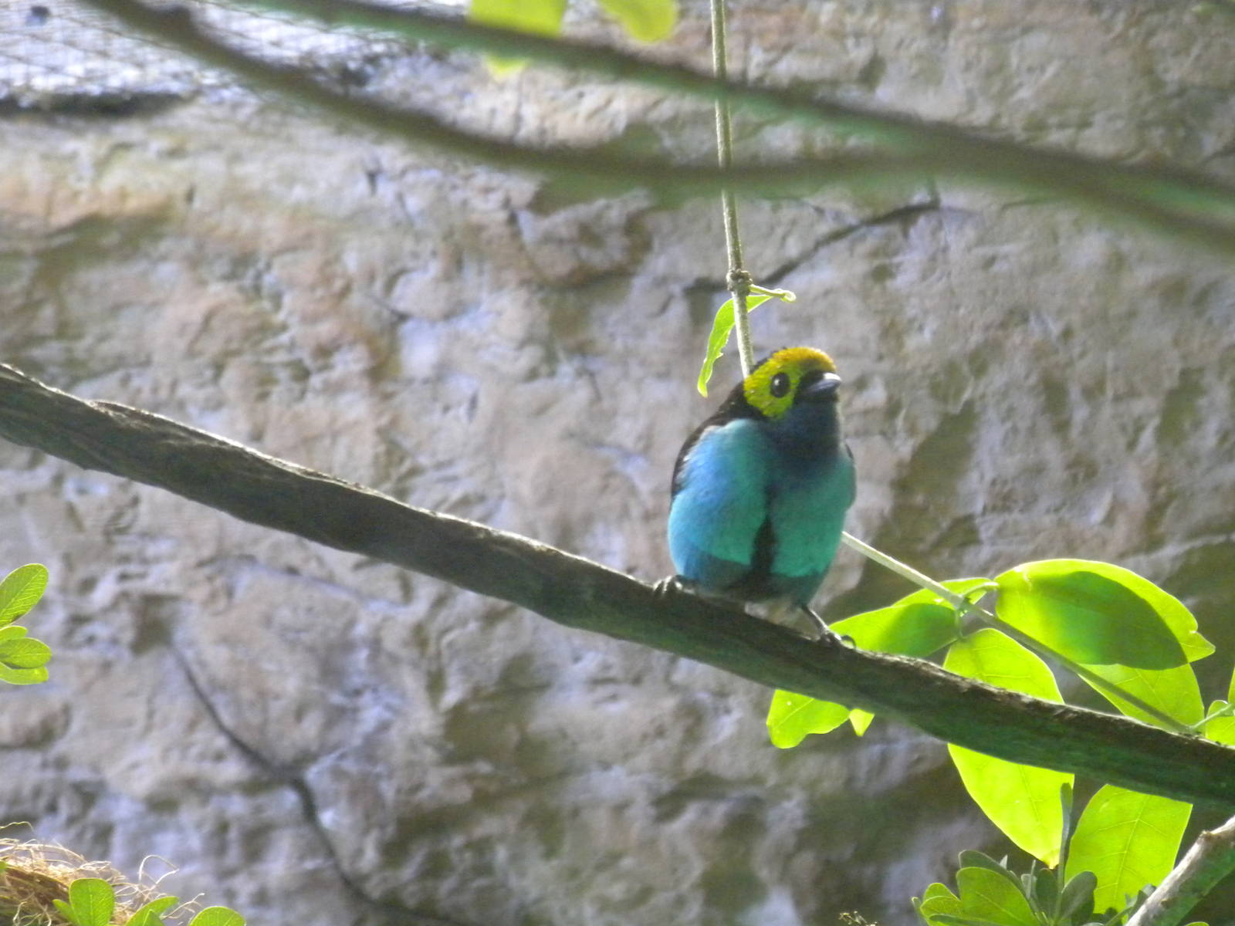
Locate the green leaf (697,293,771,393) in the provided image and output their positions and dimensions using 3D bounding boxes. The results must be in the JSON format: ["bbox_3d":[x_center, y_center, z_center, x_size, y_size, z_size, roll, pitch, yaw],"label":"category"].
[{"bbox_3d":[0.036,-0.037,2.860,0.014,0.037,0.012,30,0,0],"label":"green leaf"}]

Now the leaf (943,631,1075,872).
[{"bbox_3d":[0.121,0.088,2.880,0.039,0.077,0.016,-20,0,0],"label":"leaf"}]

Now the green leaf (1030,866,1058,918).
[{"bbox_3d":[0.132,0.132,2.850,0.009,0.018,0.007,6,0,0],"label":"green leaf"}]

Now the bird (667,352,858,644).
[{"bbox_3d":[0.044,0.010,2.830,0.057,0.090,0.080,1,-4,-19],"label":"bird"}]

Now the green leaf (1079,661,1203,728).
[{"bbox_3d":[0.160,0.063,2.880,0.034,0.060,0.016,-37,0,0],"label":"green leaf"}]

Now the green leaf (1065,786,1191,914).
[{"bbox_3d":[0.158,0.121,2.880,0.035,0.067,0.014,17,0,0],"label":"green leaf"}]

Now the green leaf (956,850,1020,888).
[{"bbox_3d":[0.116,0.127,2.850,0.030,0.013,0.010,41,0,0],"label":"green leaf"}]

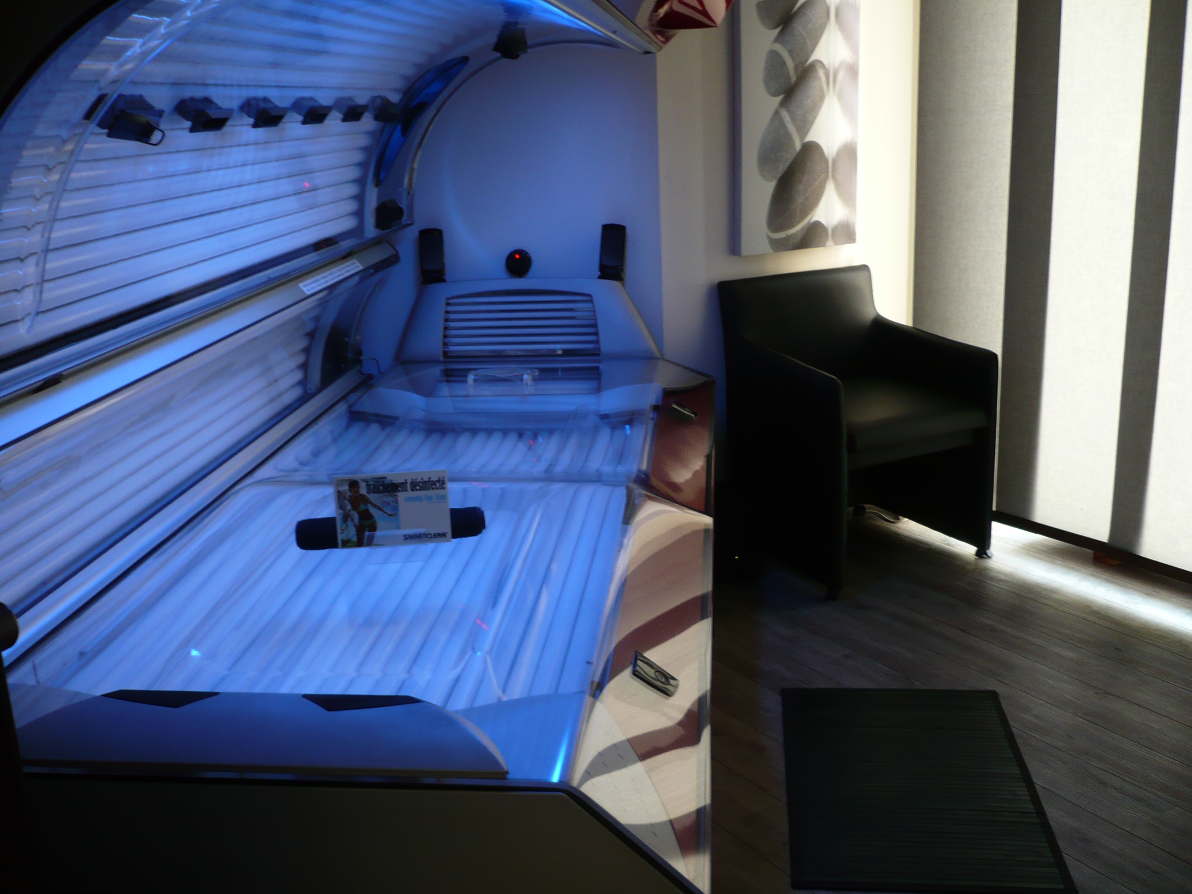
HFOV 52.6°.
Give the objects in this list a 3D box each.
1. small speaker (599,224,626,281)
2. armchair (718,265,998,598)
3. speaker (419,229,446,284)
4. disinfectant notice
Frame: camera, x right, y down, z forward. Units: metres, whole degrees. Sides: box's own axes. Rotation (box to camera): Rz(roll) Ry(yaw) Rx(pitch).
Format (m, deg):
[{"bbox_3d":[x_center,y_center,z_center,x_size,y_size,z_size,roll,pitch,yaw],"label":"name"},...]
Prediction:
[{"bbox_3d":[0.050,-0.595,3.683,0.072,0.166,0.076,3,17,6],"label":"small speaker"},{"bbox_3d":[0.779,-0.081,3.647,0.572,0.825,0.620,-10,18,-25],"label":"armchair"},{"bbox_3d":[-0.508,-0.593,3.750,0.072,0.166,0.076,-4,16,-4],"label":"speaker"},{"bbox_3d":[-0.391,0.120,2.320,0.214,0.140,0.012,-3,7,-3],"label":"disinfectant notice"}]

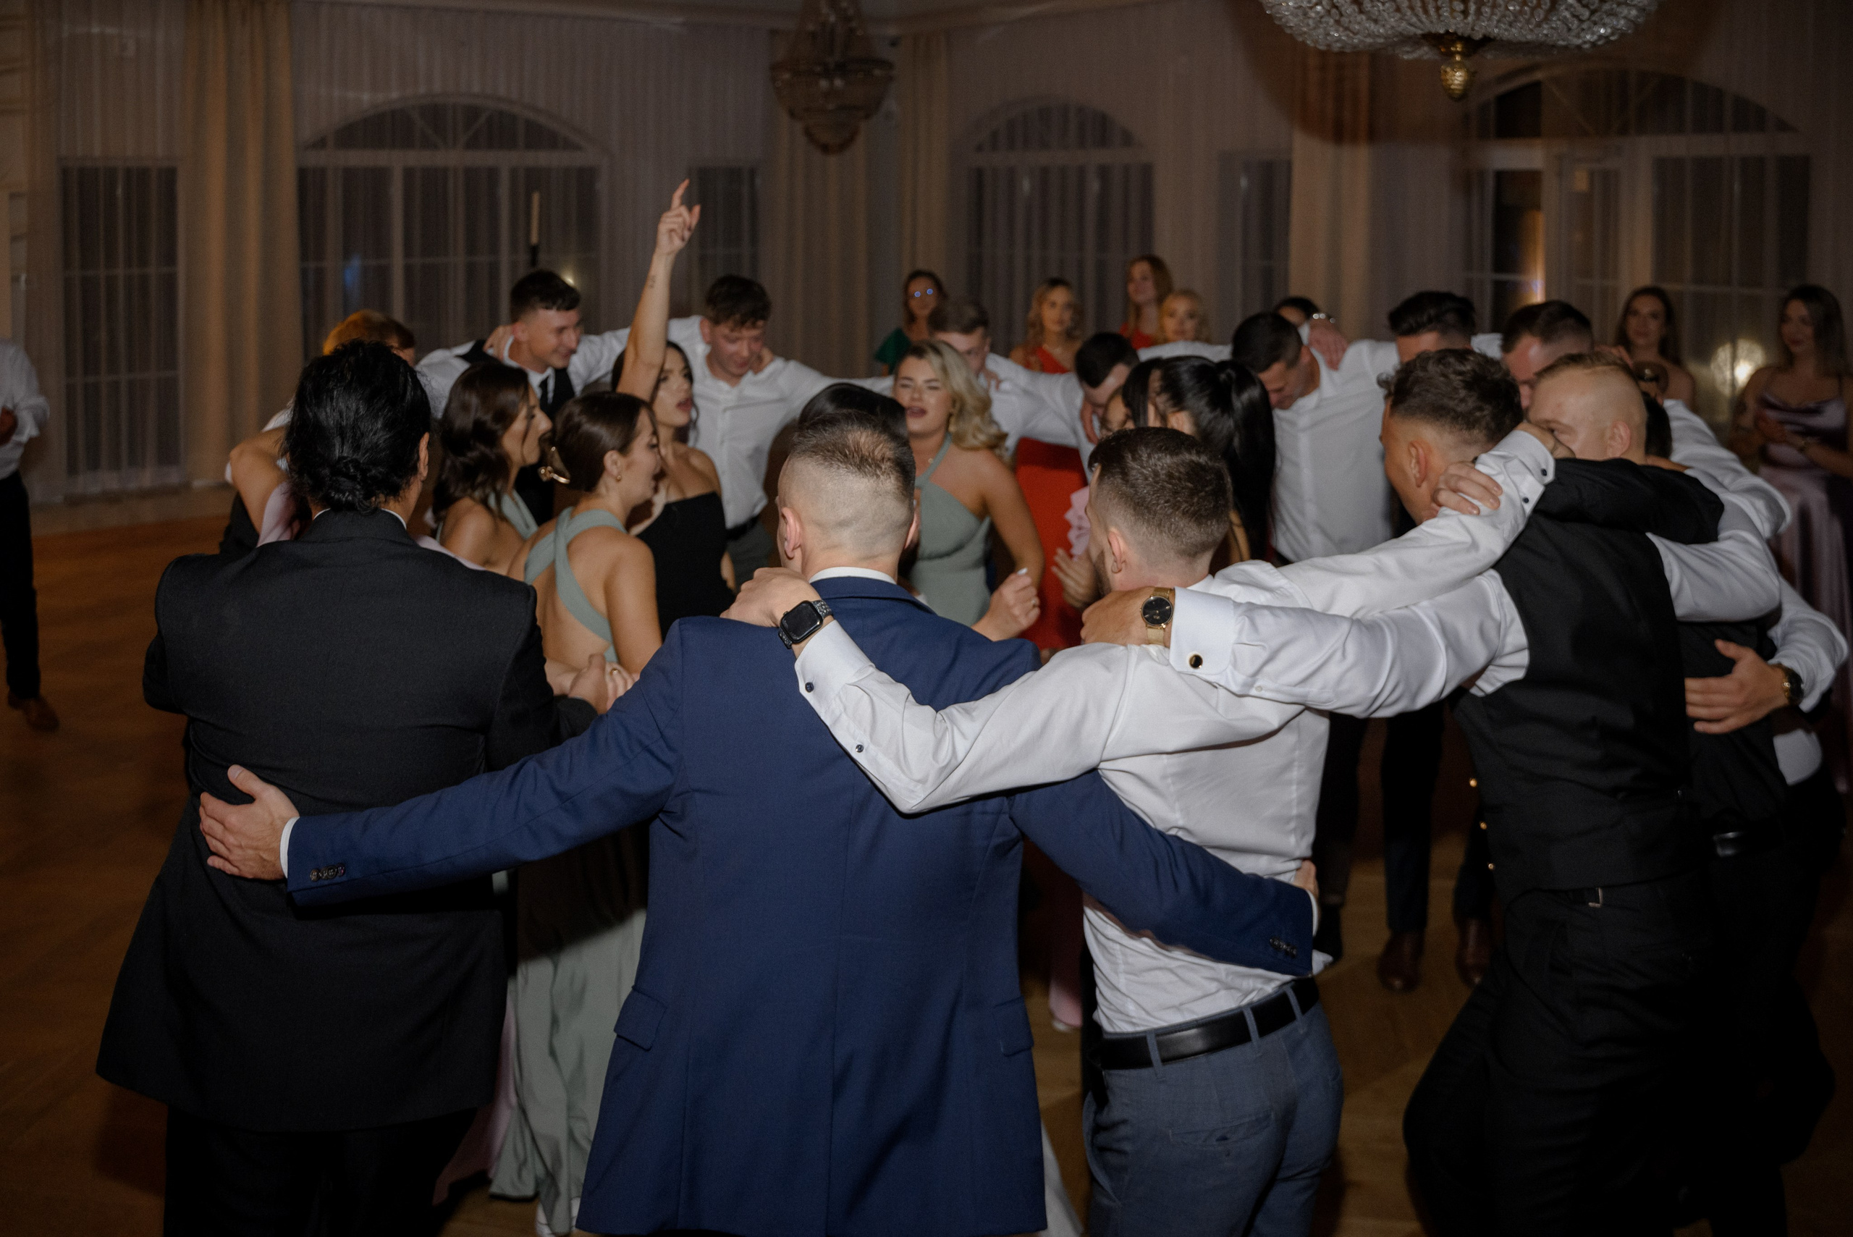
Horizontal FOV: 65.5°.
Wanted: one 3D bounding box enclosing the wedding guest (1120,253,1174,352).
[{"bbox_3d":[0.934,-0.689,6.100,0.450,1.680,0.300,5,11,23],"label":"wedding guest"}]

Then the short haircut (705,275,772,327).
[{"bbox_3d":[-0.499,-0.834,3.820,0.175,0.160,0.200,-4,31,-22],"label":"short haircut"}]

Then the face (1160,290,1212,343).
[{"bbox_3d":[1.043,-1.209,5.800,0.190,0.230,0.190,1,14,7],"label":"face"}]

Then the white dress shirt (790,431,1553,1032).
[{"bbox_3d":[0.390,0.140,1.960,1.280,0.800,0.400,-7,15,-25],"label":"white dress shirt"}]

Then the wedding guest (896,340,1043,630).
[{"bbox_3d":[0.059,0.230,3.350,0.500,1.690,0.420,3,14,12],"label":"wedding guest"}]

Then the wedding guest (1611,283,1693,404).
[{"bbox_3d":[2.567,-0.302,5.150,0.480,1.700,0.320,4,14,17],"label":"wedding guest"}]

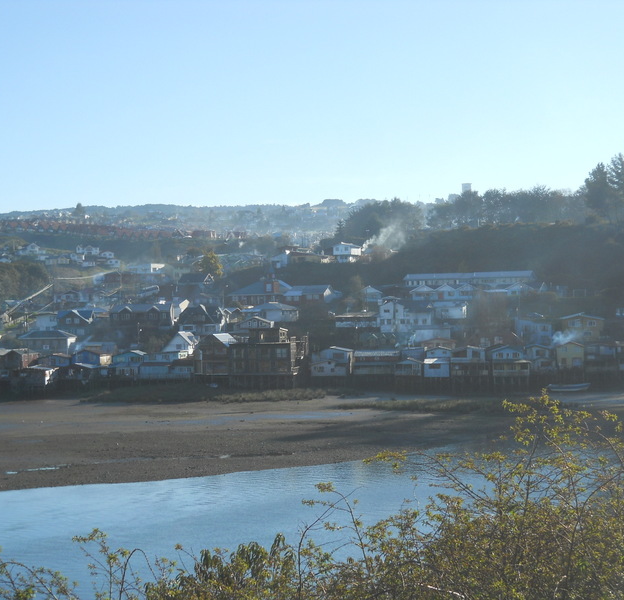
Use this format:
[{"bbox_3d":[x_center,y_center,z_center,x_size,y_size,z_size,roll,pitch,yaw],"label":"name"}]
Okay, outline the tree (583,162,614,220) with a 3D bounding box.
[{"bbox_3d":[95.514,-36.172,470.000,10.000,19.200,9.500,0,2,0],"label":"tree"}]

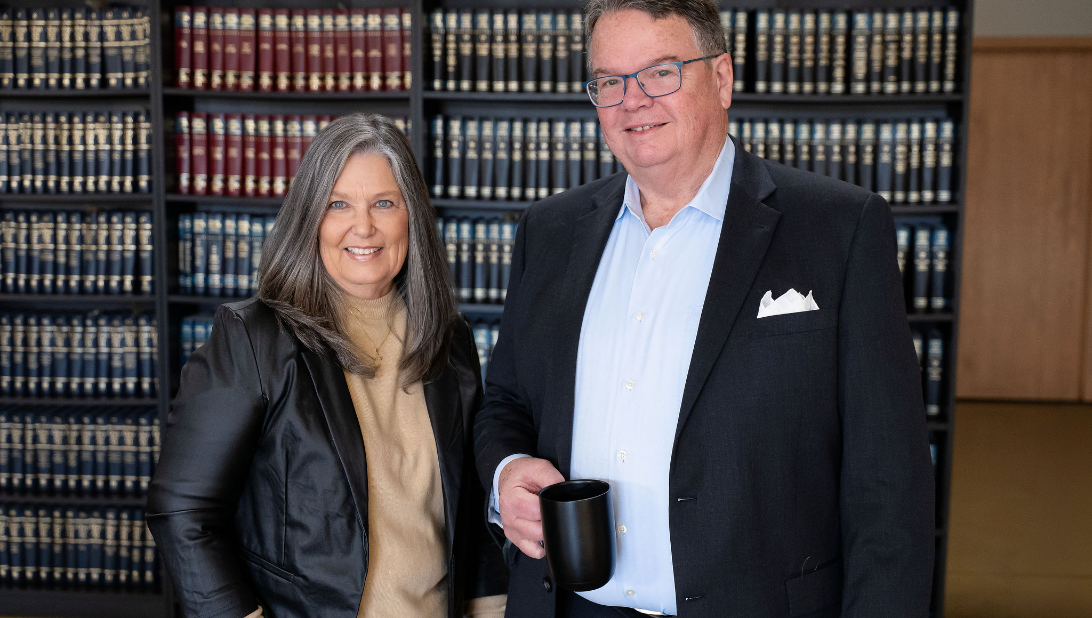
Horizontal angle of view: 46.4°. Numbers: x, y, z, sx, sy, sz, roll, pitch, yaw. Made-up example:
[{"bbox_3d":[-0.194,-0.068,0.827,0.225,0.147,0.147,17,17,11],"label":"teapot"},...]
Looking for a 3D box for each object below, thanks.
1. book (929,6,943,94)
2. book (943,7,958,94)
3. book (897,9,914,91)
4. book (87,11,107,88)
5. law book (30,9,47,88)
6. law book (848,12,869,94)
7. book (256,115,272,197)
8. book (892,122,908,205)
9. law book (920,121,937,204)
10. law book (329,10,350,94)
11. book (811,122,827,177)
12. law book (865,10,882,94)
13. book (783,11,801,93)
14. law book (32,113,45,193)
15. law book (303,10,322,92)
[{"bbox_3d":[1.142,-0.759,3.792,0.042,0.254,0.178,1,7,6],"label":"book"},{"bbox_3d":[1.198,-0.771,3.840,0.039,0.246,0.175,1,7,5],"label":"book"},{"bbox_3d":[1.064,-0.760,3.810,0.038,0.253,0.170,1,7,5],"label":"book"},{"bbox_3d":[-1.388,-0.815,4.038,0.052,0.254,0.178,1,7,6],"label":"book"},{"bbox_3d":[-1.579,-0.825,4.069,0.051,0.248,0.170,1,7,6],"label":"law book"},{"bbox_3d":[0.925,-0.760,3.817,0.051,0.245,0.185,1,7,5],"label":"law book"},{"bbox_3d":[-0.865,-0.488,4.029,0.046,0.249,0.170,1,7,5],"label":"book"},{"bbox_3d":[1.059,-0.444,3.869,0.048,0.249,0.178,1,7,5],"label":"book"},{"bbox_3d":[1.136,-0.445,3.836,0.048,0.250,0.170,1,7,6],"label":"law book"},{"bbox_3d":[-0.609,-0.795,3.967,0.048,0.253,0.170,1,7,5],"label":"law book"},{"bbox_3d":[0.822,-0.450,3.891,0.048,0.249,0.178,1,7,5],"label":"book"},{"bbox_3d":[0.971,-0.767,3.814,0.047,0.248,0.170,1,7,6],"label":"law book"},{"bbox_3d":[0.735,-0.768,3.831,0.047,0.254,0.178,1,7,6],"label":"book"},{"bbox_3d":[-1.608,-0.508,4.147,0.045,0.254,0.175,1,7,5],"label":"law book"},{"bbox_3d":[-0.699,-0.798,3.975,0.048,0.252,0.170,1,7,5],"label":"law book"}]

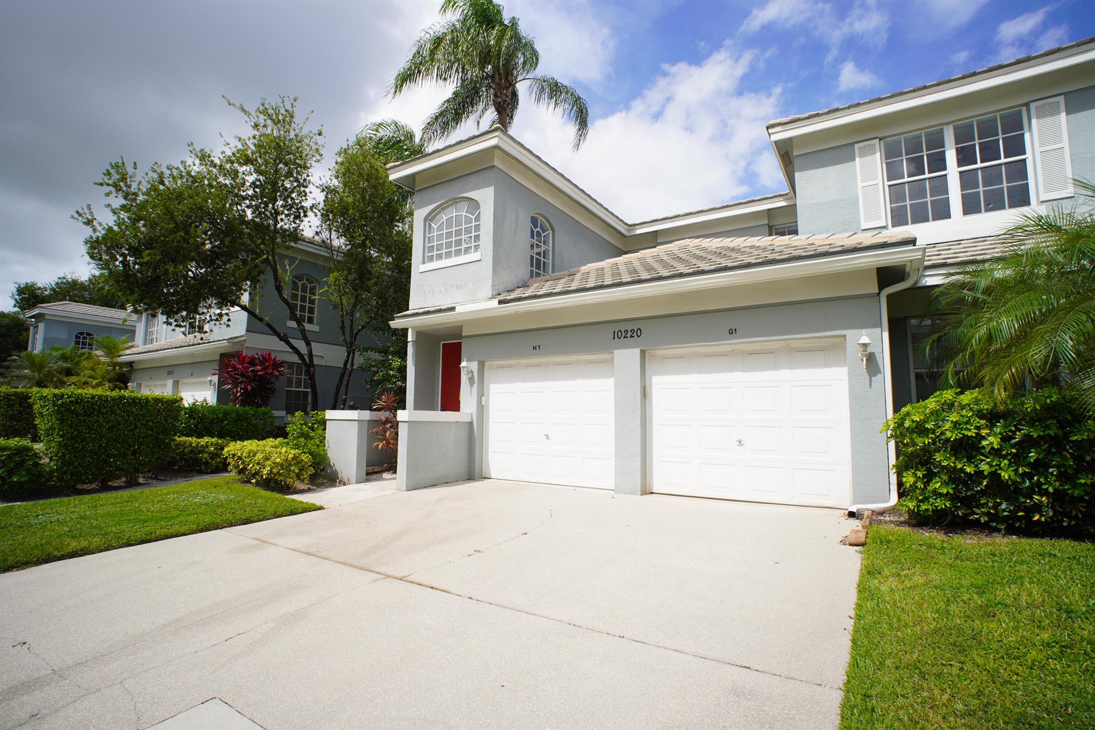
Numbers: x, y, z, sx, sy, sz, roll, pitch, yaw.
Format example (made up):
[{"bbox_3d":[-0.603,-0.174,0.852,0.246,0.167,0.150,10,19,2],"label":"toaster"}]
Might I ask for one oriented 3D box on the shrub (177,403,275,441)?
[{"bbox_3d":[-7.122,1.535,10.848,0.750,1.320,1.800,-3,-7,33],"label":"shrub"}]

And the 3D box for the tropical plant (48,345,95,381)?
[{"bbox_3d":[-18.213,1.022,18.574,1.500,3.620,1.500,-3,-7,33],"label":"tropical plant"}]

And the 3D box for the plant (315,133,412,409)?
[{"bbox_3d":[-4.808,-1.414,12.919,2.300,7.620,2.300,-3,-7,33],"label":"plant"}]

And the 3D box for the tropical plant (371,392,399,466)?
[{"bbox_3d":[-3.025,1.277,9.264,0.550,1.600,0.550,-3,-7,33],"label":"tropical plant"}]

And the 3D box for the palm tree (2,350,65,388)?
[{"bbox_3d":[-17.445,1.037,16.556,1.800,3.220,1.800,-3,-7,33],"label":"palm tree"}]

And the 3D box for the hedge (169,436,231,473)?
[{"bbox_3d":[-6.753,1.742,9.617,0.700,0.680,1.100,-3,-7,33],"label":"hedge"}]

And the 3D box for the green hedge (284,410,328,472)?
[{"bbox_3d":[-4.518,1.477,9.483,0.800,1.220,0.800,-3,-7,33],"label":"green hedge"}]

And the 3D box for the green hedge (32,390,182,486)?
[{"bbox_3d":[-6.912,1.161,7.697,1.000,1.470,1.500,-3,-7,33],"label":"green hedge"}]

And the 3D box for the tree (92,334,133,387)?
[{"bbox_3d":[-15.810,0.815,17.781,1.200,3.920,1.200,-3,-7,33],"label":"tree"}]

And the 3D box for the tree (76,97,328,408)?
[{"bbox_3d":[-6.740,-1.589,10.185,3.300,7.420,3.600,-3,-7,33],"label":"tree"}]

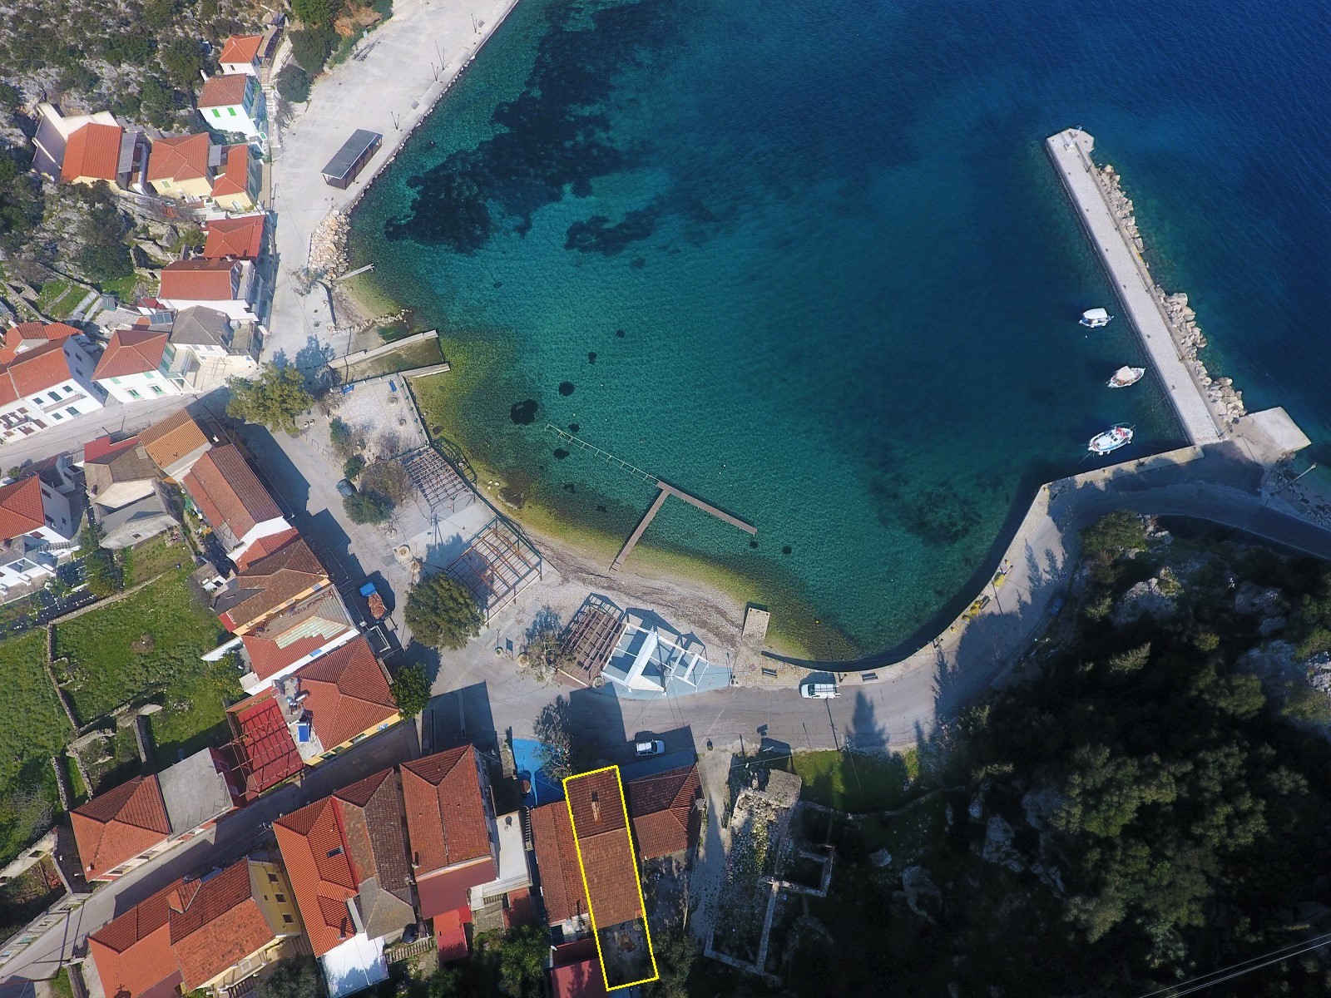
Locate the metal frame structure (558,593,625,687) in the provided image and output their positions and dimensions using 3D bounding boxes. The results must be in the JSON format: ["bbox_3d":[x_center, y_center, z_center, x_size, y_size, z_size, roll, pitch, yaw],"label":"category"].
[{"bbox_3d":[-9.750,19.820,101.610,5.020,3.100,9.290,24,64,14],"label":"metal frame structure"}]

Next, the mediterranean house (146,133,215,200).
[{"bbox_3d":[-90.727,-63.067,144.936,9.780,6.200,11.680,-9,62,-5],"label":"mediterranean house"}]

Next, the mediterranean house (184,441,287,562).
[{"bbox_3d":[-60.450,0.390,108.370,8.150,8.000,16.500,-37,68,-18],"label":"mediterranean house"}]

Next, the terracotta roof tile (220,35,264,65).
[{"bbox_3d":[-83.890,-89.260,151.250,6.410,2.000,8.690,0,61,1],"label":"terracotta roof tile"}]

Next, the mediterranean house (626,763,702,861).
[{"bbox_3d":[0.560,36.900,90.050,8.220,5.900,8.600,-11,62,-6],"label":"mediterranean house"}]

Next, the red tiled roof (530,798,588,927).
[{"bbox_3d":[-11.540,40.400,85.920,5.360,1.700,12.200,-12,62,-7],"label":"red tiled roof"}]

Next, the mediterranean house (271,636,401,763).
[{"bbox_3d":[-40.410,25.330,96.090,11.590,8.300,11.410,-29,65,-14],"label":"mediterranean house"}]

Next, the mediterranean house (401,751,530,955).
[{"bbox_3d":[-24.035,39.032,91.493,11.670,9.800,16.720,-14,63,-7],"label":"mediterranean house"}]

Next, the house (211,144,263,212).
[{"bbox_3d":[-80.693,-60.138,145.017,5.700,6.900,13.290,-10,63,-5],"label":"house"}]

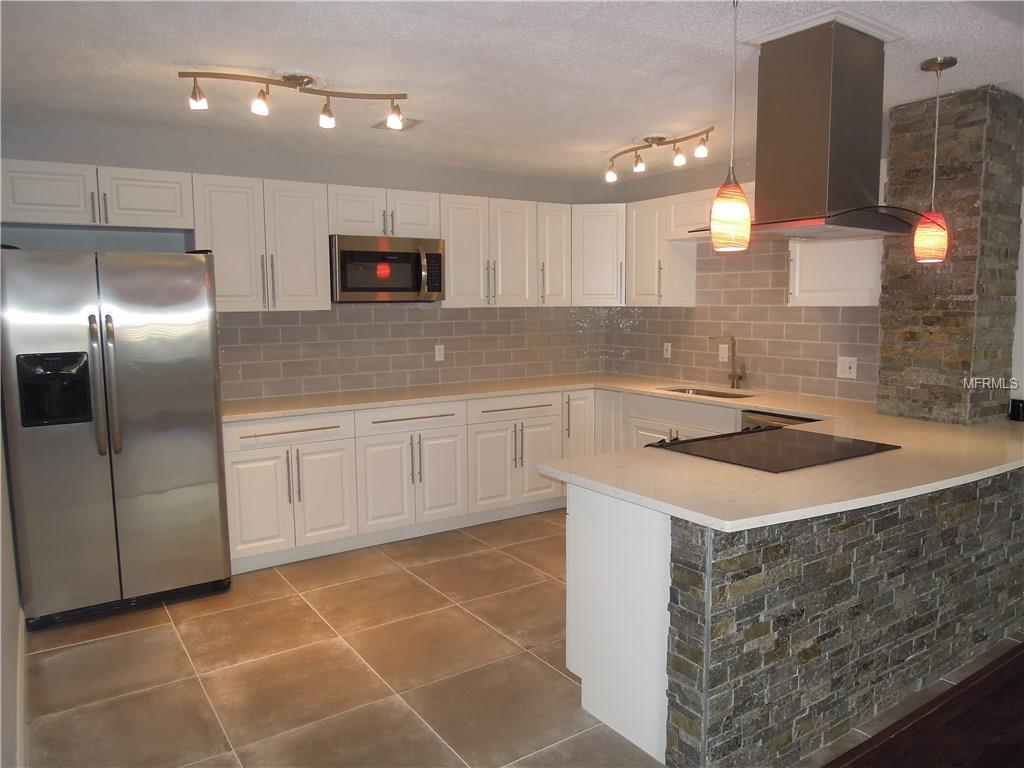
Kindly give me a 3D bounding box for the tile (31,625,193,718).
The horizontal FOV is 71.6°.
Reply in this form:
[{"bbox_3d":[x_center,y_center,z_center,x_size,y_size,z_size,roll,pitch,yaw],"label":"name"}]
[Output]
[{"bbox_3d":[-1.675,1.179,2.965,0.573,0.010,0.603,-5,7,-34],"label":"tile"}]

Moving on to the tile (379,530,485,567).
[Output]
[{"bbox_3d":[-0.500,1.017,4.402,0.598,0.015,0.510,-5,7,-34],"label":"tile"}]

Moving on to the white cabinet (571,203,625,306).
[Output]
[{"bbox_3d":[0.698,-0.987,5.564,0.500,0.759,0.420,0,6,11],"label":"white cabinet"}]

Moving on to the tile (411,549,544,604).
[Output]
[{"bbox_3d":[-0.185,1.058,3.956,0.603,0.010,0.603,-5,7,-34],"label":"tile"}]

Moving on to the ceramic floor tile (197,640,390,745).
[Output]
[{"bbox_3d":[-0.851,1.188,2.791,0.603,0.010,0.603,-5,7,-34],"label":"ceramic floor tile"}]

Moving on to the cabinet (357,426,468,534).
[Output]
[{"bbox_3d":[-0.760,0.571,4.696,0.764,0.589,0.560,-5,7,-34],"label":"cabinet"}]

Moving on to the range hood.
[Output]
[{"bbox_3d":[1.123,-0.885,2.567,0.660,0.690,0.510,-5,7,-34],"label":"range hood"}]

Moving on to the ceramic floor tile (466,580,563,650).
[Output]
[{"bbox_3d":[0.143,1.107,3.447,0.598,0.015,0.600,-5,7,-34],"label":"ceramic floor tile"}]

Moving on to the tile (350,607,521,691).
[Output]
[{"bbox_3d":[-0.354,1.148,3.117,0.598,0.015,0.600,-5,7,-34],"label":"tile"}]

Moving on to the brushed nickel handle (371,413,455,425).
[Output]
[{"bbox_3d":[-0.604,0.214,4.386,0.557,0.012,0.036,-5,7,-34],"label":"brushed nickel handle"}]

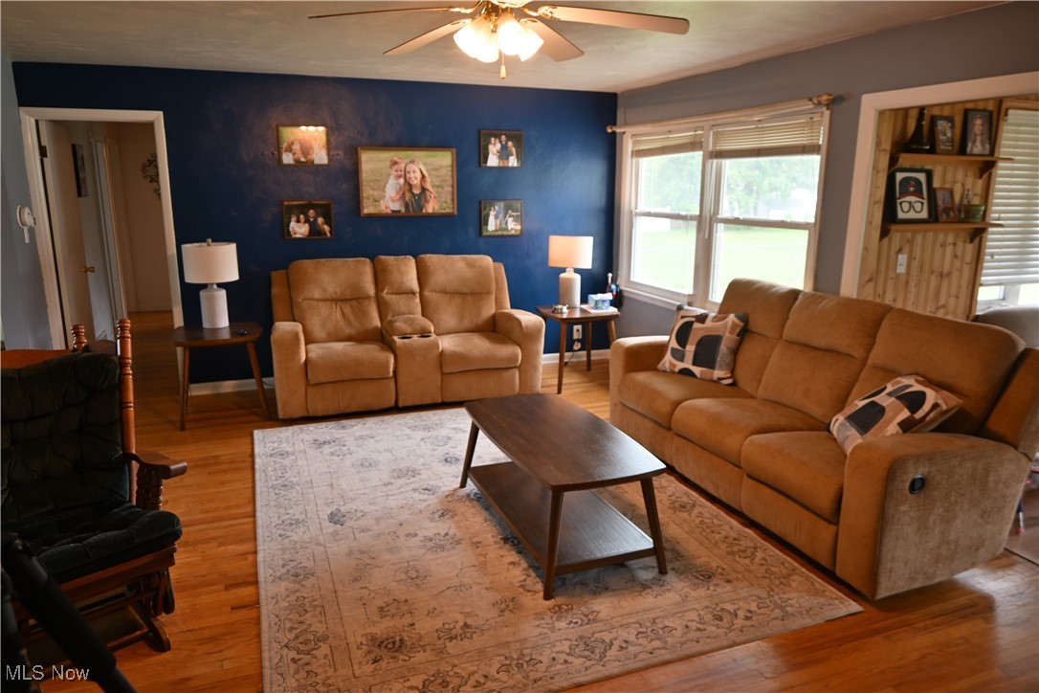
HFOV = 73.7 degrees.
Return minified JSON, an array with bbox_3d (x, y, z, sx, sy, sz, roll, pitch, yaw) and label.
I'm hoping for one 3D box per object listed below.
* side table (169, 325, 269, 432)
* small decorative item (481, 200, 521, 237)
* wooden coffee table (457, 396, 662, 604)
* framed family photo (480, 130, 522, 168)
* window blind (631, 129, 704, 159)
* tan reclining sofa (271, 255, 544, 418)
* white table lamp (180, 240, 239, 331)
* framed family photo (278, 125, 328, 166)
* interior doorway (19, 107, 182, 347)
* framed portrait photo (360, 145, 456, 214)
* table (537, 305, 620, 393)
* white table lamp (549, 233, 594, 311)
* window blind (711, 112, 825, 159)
[{"bbox_3d":[-2.123,0.189,4.975,0.585,0.615,0.576,-5,14,-20],"label":"side table"},{"bbox_3d":[-0.145,-1.113,6.019,0.371,0.304,0.022,-5,14,-20],"label":"small decorative item"},{"bbox_3d":[0.162,0.645,3.381,0.581,0.486,1.169,-5,15,-21],"label":"wooden coffee table"},{"bbox_3d":[-0.144,-1.670,5.884,0.371,0.304,0.022,-5,14,-20],"label":"framed family photo"},{"bbox_3d":[1.185,-1.635,5.594,0.050,0.186,1.051,-5,14,-20],"label":"window blind"},{"bbox_3d":[-0.916,-0.151,5.509,1.990,1.050,0.900,-5,14,-20],"label":"tan reclining sofa"},{"bbox_3d":[-2.211,-0.454,4.986,0.361,0.628,0.361,-5,14,-20],"label":"white table lamp"},{"bbox_3d":[-1.669,-1.551,5.359,0.370,0.295,0.030,-5,14,-20],"label":"framed family photo"},{"bbox_3d":[-2.995,-0.626,5.124,0.871,2.126,0.130,-5,14,-20],"label":"interior doorway"},{"bbox_3d":[-0.909,-1.350,5.703,0.802,0.543,0.030,-5,14,-20],"label":"framed portrait photo"},{"bbox_3d":[0.474,0.002,5.827,0.576,0.615,0.576,-5,14,-20],"label":"table"},{"bbox_3d":[0.432,-0.629,5.840,0.415,0.592,0.415,0,13,0],"label":"white table lamp"},{"bbox_3d":[1.581,-1.339,4.468,0.055,0.234,1.074,-5,14,-20],"label":"window blind"}]

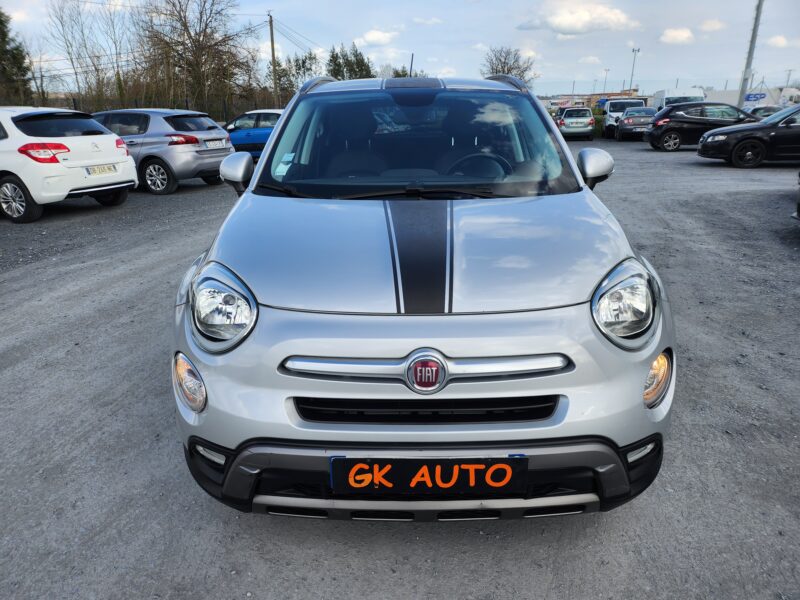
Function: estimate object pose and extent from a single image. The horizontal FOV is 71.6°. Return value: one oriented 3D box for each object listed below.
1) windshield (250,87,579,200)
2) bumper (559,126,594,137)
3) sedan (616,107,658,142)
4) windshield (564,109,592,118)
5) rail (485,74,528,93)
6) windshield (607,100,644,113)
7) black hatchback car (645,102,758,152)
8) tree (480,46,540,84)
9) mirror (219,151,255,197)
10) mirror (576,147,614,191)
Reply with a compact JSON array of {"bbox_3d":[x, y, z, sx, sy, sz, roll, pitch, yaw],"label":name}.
[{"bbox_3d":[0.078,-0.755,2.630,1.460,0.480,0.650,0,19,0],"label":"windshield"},{"bbox_3d":[8.200,-7.800,25.680,1.630,0.440,0.400,5,20,16],"label":"bumper"},{"bbox_3d":[10.750,-7.900,24.680,1.830,1.470,4.750,5,20,16],"label":"sedan"},{"bbox_3d":[8.230,-8.600,25.580,1.270,0.420,0.260,5,20,16],"label":"windshield"},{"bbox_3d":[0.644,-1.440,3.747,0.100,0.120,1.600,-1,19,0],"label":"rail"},{"bbox_3d":[11.100,-9.470,27.200,1.650,0.580,0.500,6,20,16],"label":"windshield"},{"bbox_3d":[9.871,-5.419,17.328,3.960,1.460,1.760,4,20,12],"label":"black hatchback car"},{"bbox_3d":[9.155,-18.116,46.661,5.000,6.100,4.800,-1,19,0],"label":"tree"},{"bbox_3d":[-0.838,-0.647,2.860,0.185,0.205,0.140,0,19,0],"label":"mirror"},{"bbox_3d":[0.966,-0.672,2.787,0.200,0.190,0.150,-1,19,0],"label":"mirror"}]

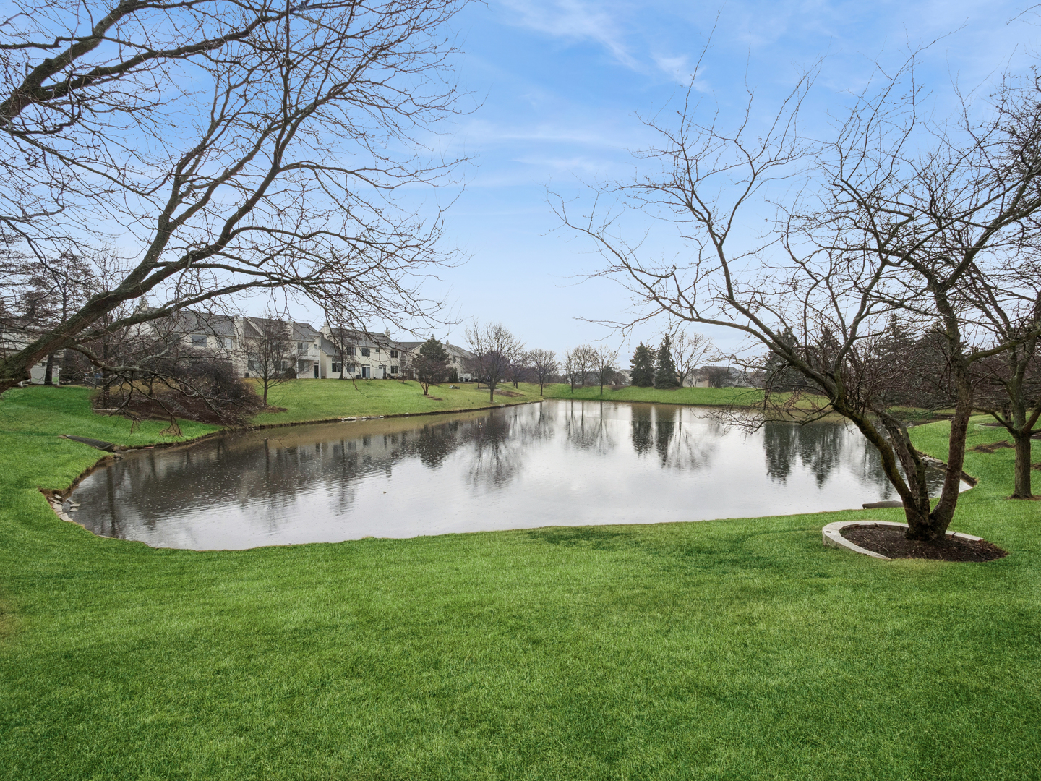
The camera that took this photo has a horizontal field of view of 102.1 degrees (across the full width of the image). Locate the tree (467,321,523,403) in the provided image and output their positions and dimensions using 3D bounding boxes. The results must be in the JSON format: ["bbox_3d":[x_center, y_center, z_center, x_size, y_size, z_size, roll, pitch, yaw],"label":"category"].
[{"bbox_3d":[-4.450,-4.940,72.000,9.600,13.910,9.310,0,1,0],"label":"tree"}]

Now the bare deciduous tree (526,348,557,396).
[{"bbox_3d":[5.630,-4.890,110.000,8.070,12.540,7.830,0,1,0],"label":"bare deciduous tree"}]

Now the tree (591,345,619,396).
[{"bbox_3d":[22.390,-5.300,112.000,7.360,13.410,7.130,0,1,0],"label":"tree"}]

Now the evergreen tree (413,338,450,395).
[{"bbox_3d":[-15.370,-4.230,73.000,6.060,10.010,5.880,0,1,0],"label":"evergreen tree"}]

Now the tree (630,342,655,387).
[{"bbox_3d":[31.580,-6.740,109.000,6.530,11.580,6.330,0,1,0],"label":"tree"}]

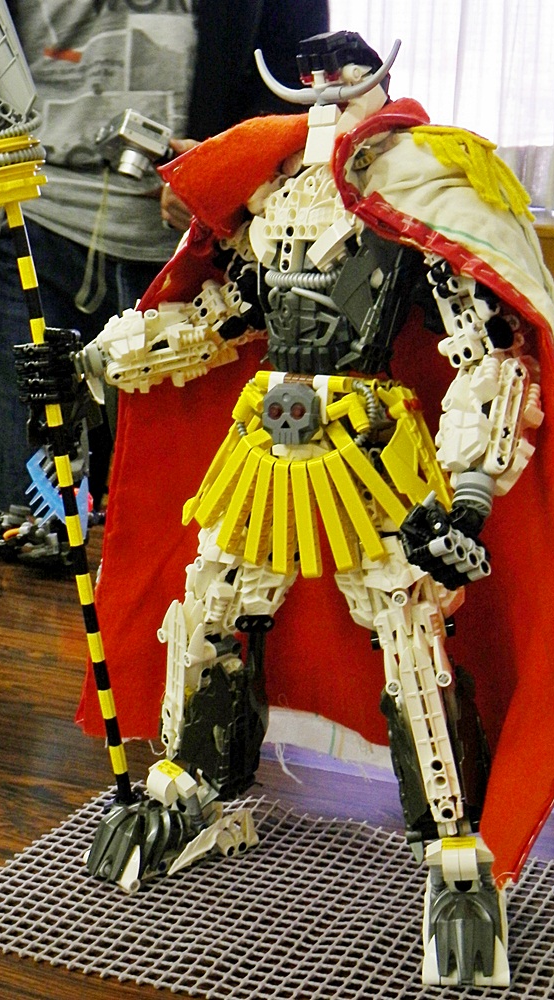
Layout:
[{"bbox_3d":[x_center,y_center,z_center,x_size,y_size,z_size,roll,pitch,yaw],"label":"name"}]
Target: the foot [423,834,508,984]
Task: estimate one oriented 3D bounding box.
[{"bbox_3d":[0.087,0.186,0.699,0.041,0.053,0.072,0,17,0],"label":"foot"}]

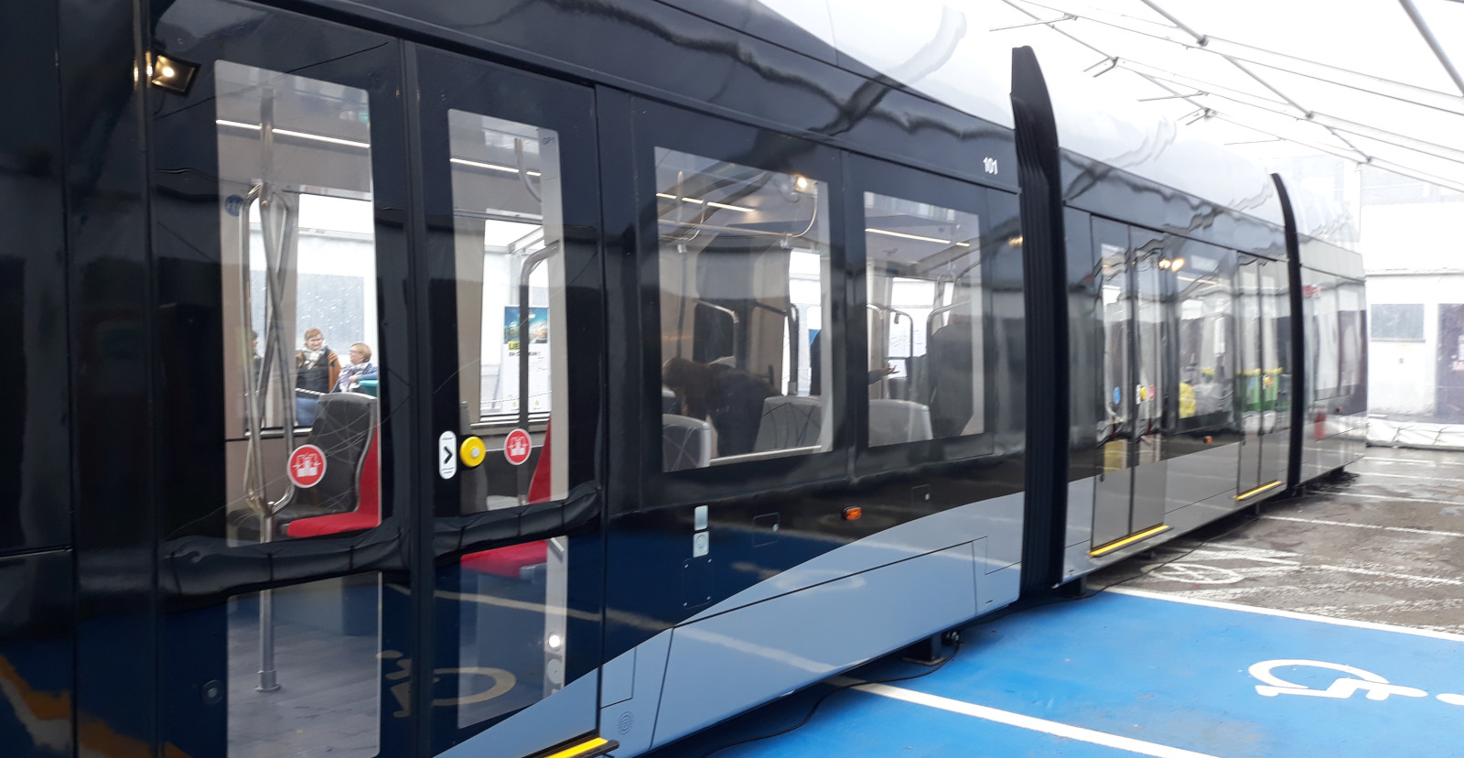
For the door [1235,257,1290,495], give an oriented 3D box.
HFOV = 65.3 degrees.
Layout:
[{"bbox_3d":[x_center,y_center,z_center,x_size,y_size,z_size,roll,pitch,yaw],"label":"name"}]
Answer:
[{"bbox_3d":[4.931,-0.044,10.614,0.100,2.100,1.440,2,2,38],"label":"door"}]

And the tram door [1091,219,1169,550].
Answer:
[{"bbox_3d":[2.753,0.020,7.844,0.100,2.100,1.440,2,2,38],"label":"tram door"}]

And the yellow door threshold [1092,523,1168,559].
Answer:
[{"bbox_3d":[2.780,1.112,7.899,0.090,0.060,1.490,2,2,38],"label":"yellow door threshold"}]

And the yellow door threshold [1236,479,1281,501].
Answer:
[{"bbox_3d":[4.909,1.050,10.605,0.090,0.060,1.490,2,2,38],"label":"yellow door threshold"}]

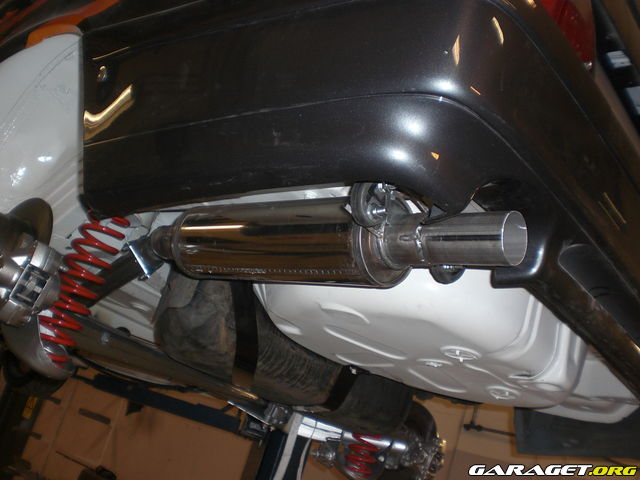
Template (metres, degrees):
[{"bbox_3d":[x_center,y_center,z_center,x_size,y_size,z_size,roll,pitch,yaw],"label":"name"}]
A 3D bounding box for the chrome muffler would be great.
[{"bbox_3d":[-0.029,0.004,1.036,0.705,0.131,0.131,-1,-25,42],"label":"chrome muffler"}]

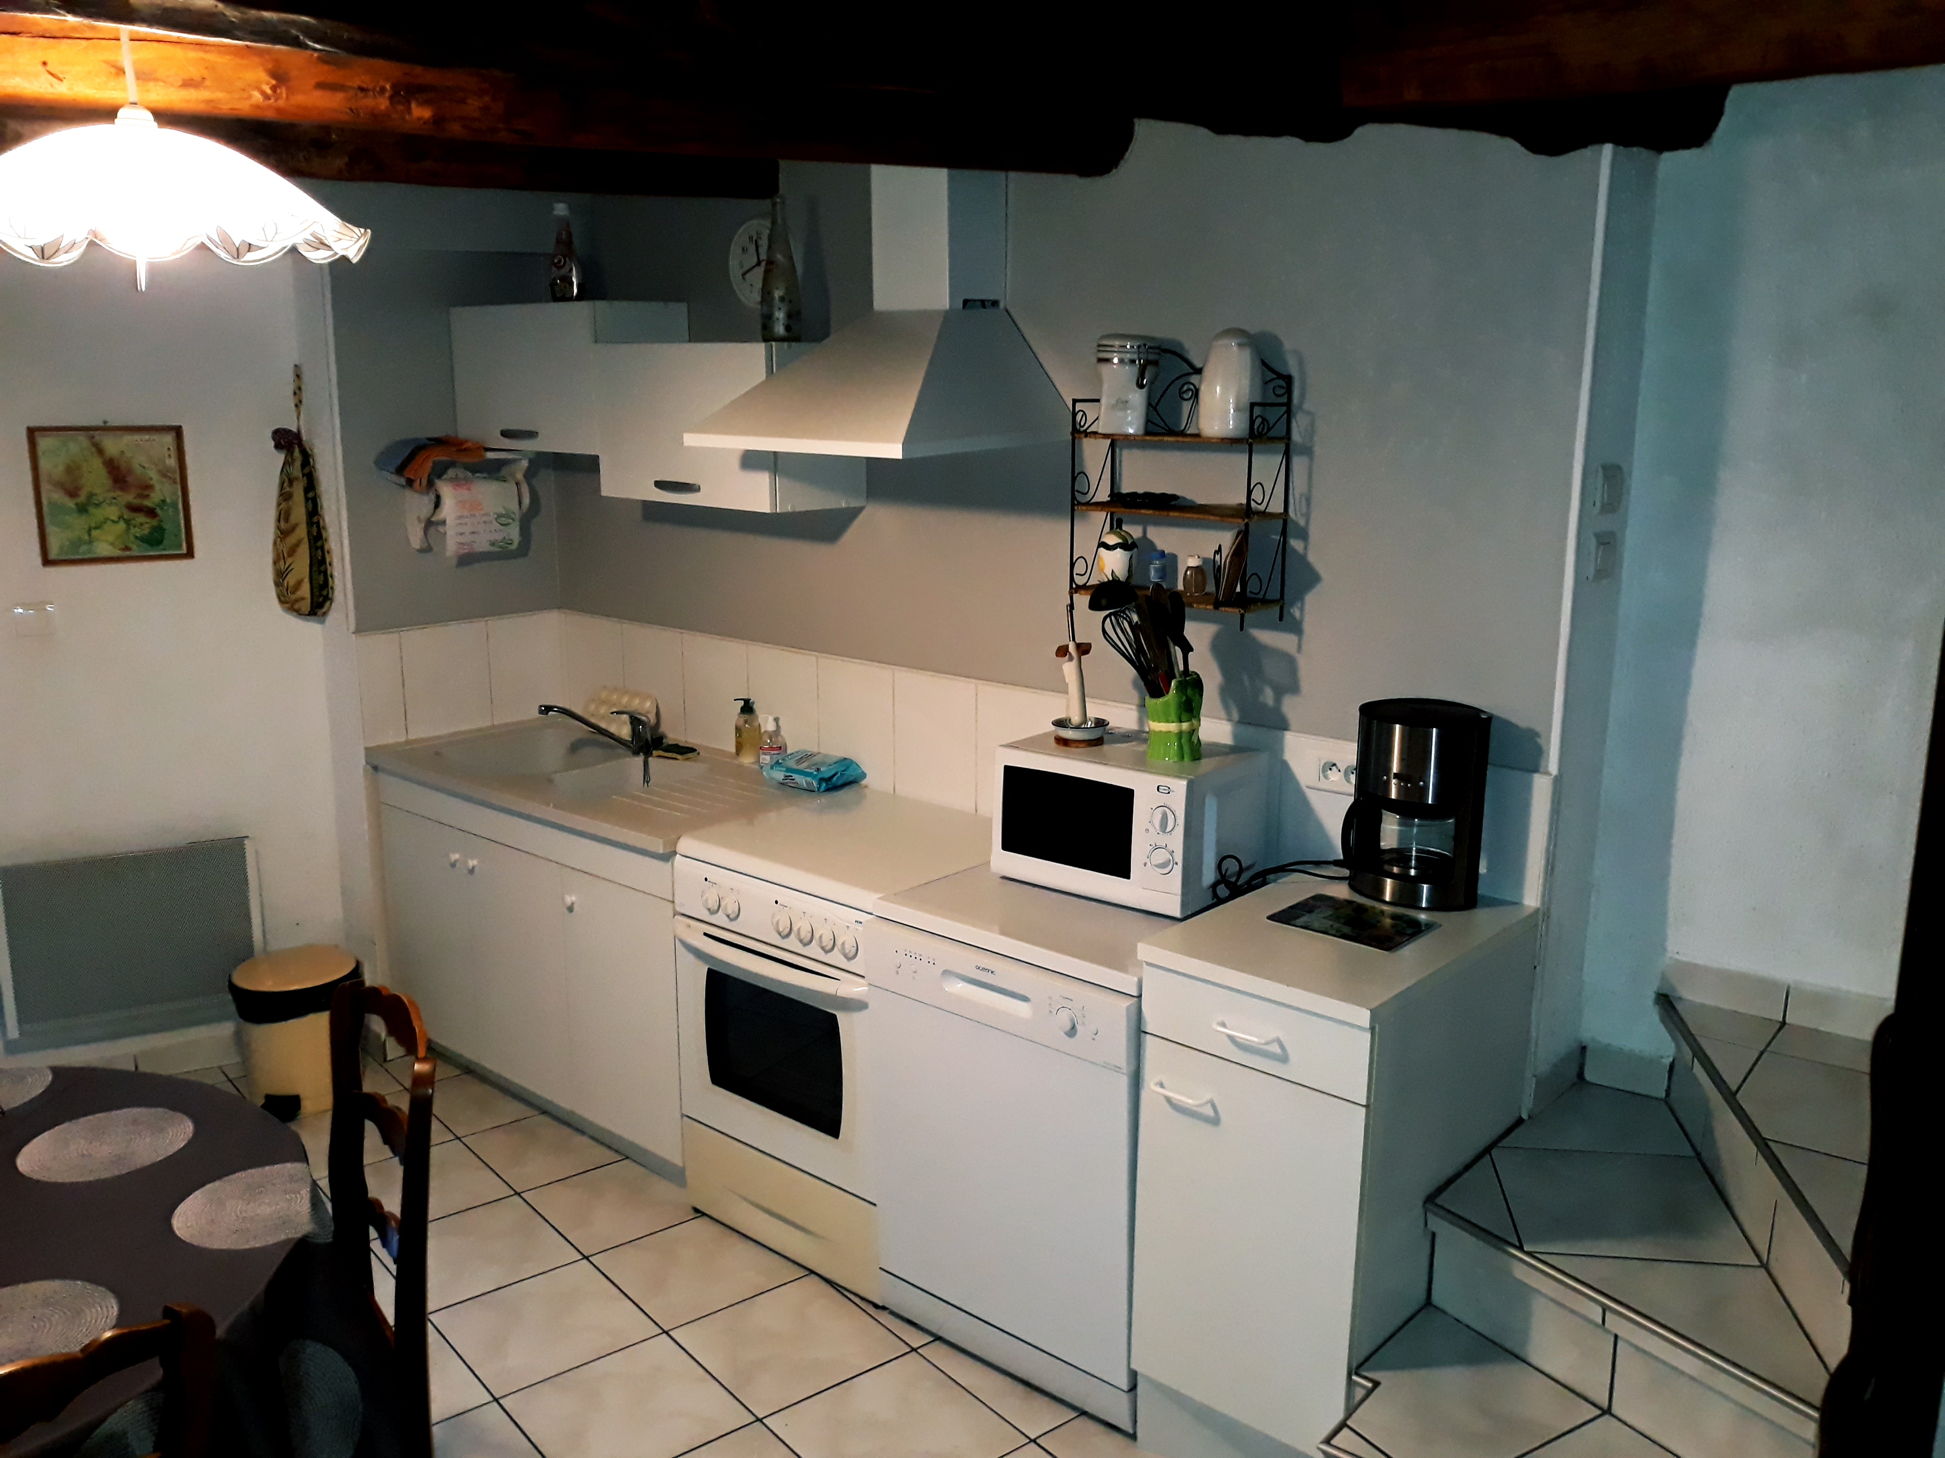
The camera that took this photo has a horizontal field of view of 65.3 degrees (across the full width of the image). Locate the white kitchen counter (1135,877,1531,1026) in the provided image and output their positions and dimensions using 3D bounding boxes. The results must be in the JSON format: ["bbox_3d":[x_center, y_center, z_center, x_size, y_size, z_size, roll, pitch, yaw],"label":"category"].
[{"bbox_3d":[0.605,0.331,2.449,0.391,0.029,0.614,11,16,40],"label":"white kitchen counter"}]

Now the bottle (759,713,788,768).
[{"bbox_3d":[-0.485,0.034,3.706,0.074,0.143,0.054,5,13,19],"label":"bottle"}]

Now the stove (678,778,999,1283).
[{"bbox_3d":[-0.208,0.635,3.224,0.574,0.846,0.622,11,16,40],"label":"stove"}]

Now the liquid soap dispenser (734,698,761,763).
[{"bbox_3d":[-0.570,0.001,3.836,0.065,0.157,0.060,0,12,0],"label":"liquid soap dispenser"}]

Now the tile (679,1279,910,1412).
[{"bbox_3d":[-0.349,1.168,2.885,0.333,0.010,0.333,-9,15,-39],"label":"tile"}]

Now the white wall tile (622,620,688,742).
[{"bbox_3d":[-0.864,-0.125,4.131,0.257,0.285,0.010,11,16,40],"label":"white wall tile"}]

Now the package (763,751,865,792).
[{"bbox_3d":[-0.383,0.107,3.654,0.216,0.049,0.130,11,15,39],"label":"package"}]

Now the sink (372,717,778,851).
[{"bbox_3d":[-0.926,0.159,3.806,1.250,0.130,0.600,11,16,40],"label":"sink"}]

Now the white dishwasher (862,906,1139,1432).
[{"bbox_3d":[0.236,0.741,2.926,0.591,0.833,0.595,11,15,39],"label":"white dishwasher"}]

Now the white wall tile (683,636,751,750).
[{"bbox_3d":[-0.659,-0.087,3.912,0.253,0.291,0.010,11,16,40],"label":"white wall tile"}]

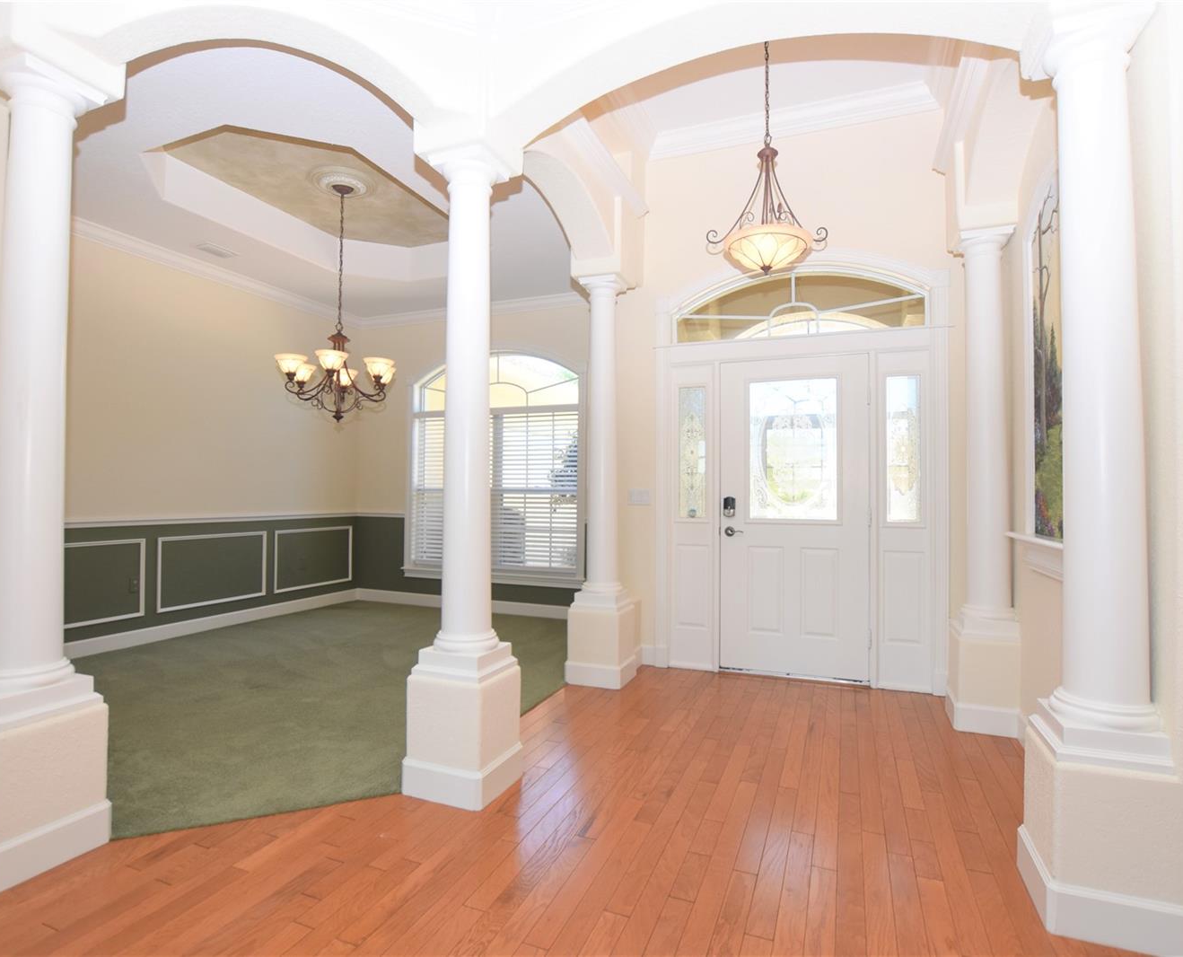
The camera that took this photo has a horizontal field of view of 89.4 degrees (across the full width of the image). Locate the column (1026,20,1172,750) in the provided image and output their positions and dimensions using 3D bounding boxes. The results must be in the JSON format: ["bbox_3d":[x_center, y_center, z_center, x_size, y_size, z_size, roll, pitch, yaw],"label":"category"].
[{"bbox_3d":[1.436,-0.262,1.722,0.273,2.055,0.300,0,-1,21],"label":"column"}]

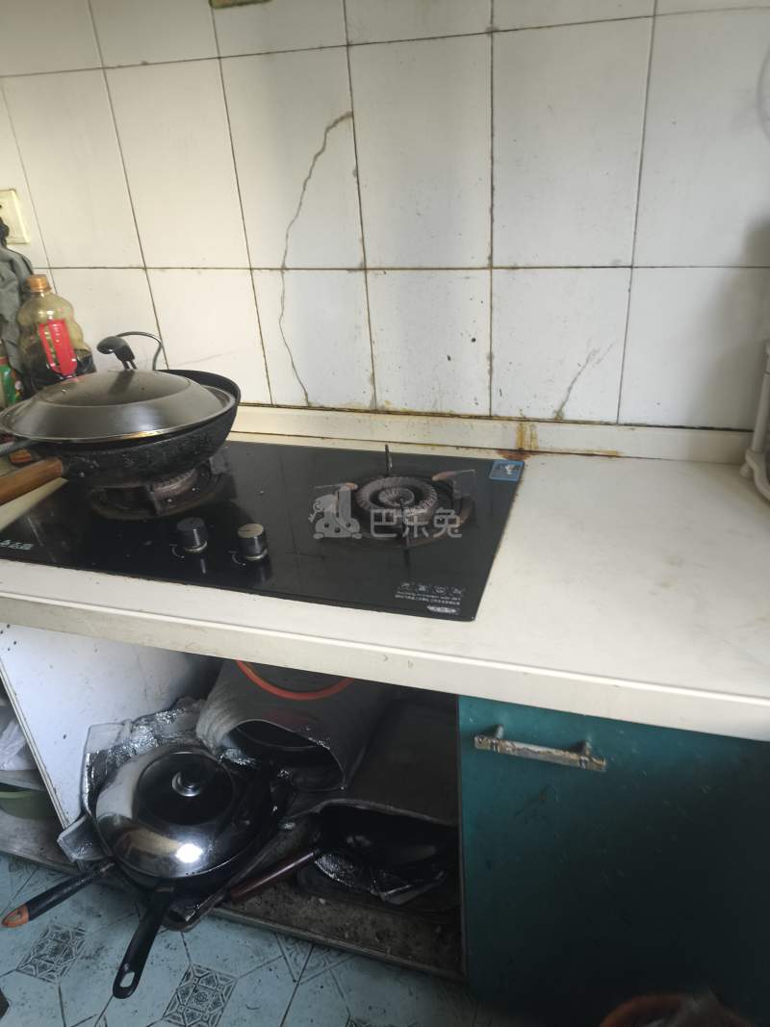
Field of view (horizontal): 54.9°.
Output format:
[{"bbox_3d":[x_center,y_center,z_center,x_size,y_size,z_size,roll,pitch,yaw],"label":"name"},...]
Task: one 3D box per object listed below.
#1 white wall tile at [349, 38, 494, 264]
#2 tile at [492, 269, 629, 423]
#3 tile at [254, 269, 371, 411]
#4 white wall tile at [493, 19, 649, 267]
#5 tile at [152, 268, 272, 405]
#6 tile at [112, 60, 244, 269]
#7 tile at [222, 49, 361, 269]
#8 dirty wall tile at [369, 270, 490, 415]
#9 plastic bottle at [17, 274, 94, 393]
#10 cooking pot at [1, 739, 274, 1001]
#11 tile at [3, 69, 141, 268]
[{"bbox_3d":[0.056,-0.509,1.069,0.200,0.300,0.010,6,31,17],"label":"white wall tile"},{"bbox_3d":[0.264,-0.257,1.144,0.200,0.239,0.010,6,31,17],"label":"tile"},{"bbox_3d":[-0.117,-0.294,1.259,0.200,0.239,0.010,6,31,17],"label":"tile"},{"bbox_3d":[0.247,-0.489,1.011,0.198,0.296,0.010,6,31,17],"label":"white wall tile"},{"bbox_3d":[-0.308,-0.312,1.317,0.200,0.239,0.010,6,31,17],"label":"tile"},{"bbox_3d":[-0.324,-0.546,1.186,0.198,0.296,0.010,6,31,17],"label":"tile"},{"bbox_3d":[-0.134,-0.527,1.128,0.198,0.296,0.010,6,31,17],"label":"tile"},{"bbox_3d":[0.074,-0.275,1.202,0.198,0.236,0.010,6,31,17],"label":"dirty wall tile"},{"bbox_3d":[-0.578,-0.275,1.327,0.102,0.293,0.102,-16,31,-20],"label":"plastic bottle"},{"bbox_3d":[-0.388,0.548,1.237,0.340,0.170,0.440,13,29,13],"label":"cooking pot"},{"bbox_3d":[-0.515,-0.565,1.244,0.198,0.296,0.010,6,31,17],"label":"tile"}]

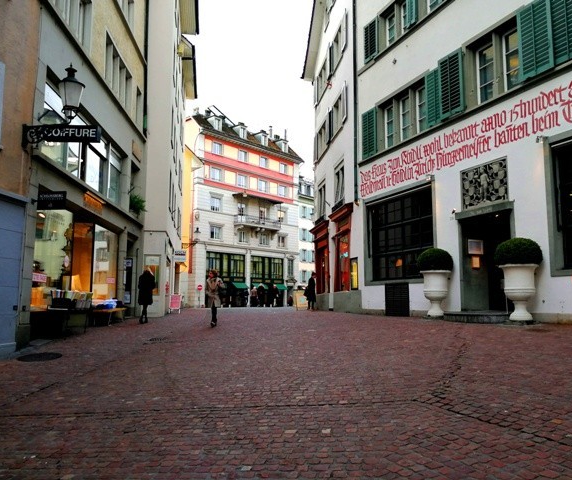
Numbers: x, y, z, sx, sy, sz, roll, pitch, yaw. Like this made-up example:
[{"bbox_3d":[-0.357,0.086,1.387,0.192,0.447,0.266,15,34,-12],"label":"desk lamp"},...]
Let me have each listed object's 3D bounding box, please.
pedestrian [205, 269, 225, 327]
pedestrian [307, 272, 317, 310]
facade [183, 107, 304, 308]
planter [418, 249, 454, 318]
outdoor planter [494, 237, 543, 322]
[{"bbox_3d":[-2.119,1.737,14.899,0.560,1.695,0.420,-1,-7,12],"label":"pedestrian"},{"bbox_3d":[1.157,2.308,22.387,0.450,1.718,0.470,-2,-7,15],"label":"pedestrian"},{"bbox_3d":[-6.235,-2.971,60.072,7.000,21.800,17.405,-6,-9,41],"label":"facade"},{"bbox_3d":[3.836,1.093,12.808,0.830,1.735,0.830,3,-8,-23],"label":"planter"},{"bbox_3d":[4.845,0.811,10.381,0.830,1.719,0.830,3,-8,-23],"label":"outdoor planter"}]

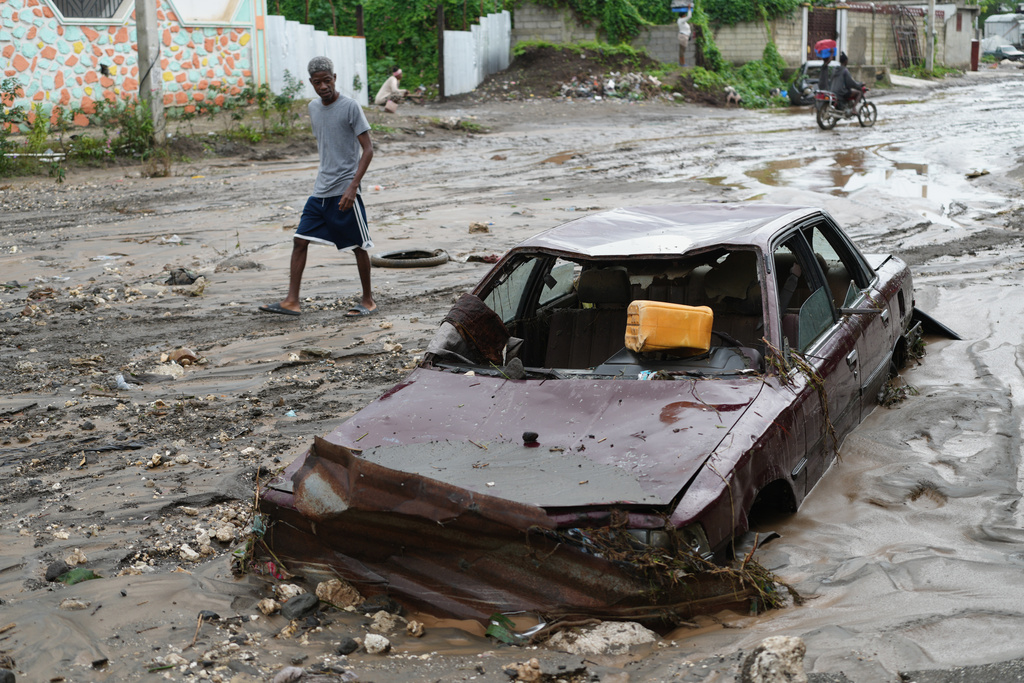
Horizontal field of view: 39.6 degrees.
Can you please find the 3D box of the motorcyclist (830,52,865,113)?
[{"bbox_3d":[7.334,-5.634,31.000,0.750,1.340,0.550,-9,13,-33],"label":"motorcyclist"}]

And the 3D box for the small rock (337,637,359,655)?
[{"bbox_3d":[-0.465,0.861,4.024,0.064,0.052,0.054,-3,11,-7],"label":"small rock"}]

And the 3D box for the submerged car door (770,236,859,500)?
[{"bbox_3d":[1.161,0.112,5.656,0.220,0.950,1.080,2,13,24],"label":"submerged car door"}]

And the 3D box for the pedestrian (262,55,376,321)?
[{"bbox_3d":[-1.279,-1.012,9.350,0.580,1.690,0.500,-13,15,-42],"label":"pedestrian"}]

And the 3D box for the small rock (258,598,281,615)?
[{"bbox_3d":[-0.738,0.808,4.330,0.067,0.047,0.060,-3,11,-10],"label":"small rock"}]

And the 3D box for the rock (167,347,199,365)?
[{"bbox_3d":[-1.849,0.082,8.007,0.169,0.094,0.135,-4,12,-13],"label":"rock"}]

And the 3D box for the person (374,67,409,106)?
[{"bbox_3d":[-2.838,-6.006,33.500,0.820,0.930,0.550,-4,12,-11],"label":"person"}]

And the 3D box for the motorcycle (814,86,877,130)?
[{"bbox_3d":[7.339,-5.149,31.300,1.900,1.020,0.720,-10,14,-34],"label":"motorcycle"}]

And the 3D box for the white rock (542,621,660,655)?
[{"bbox_3d":[0.255,0.839,4.021,0.314,0.085,0.188,-1,11,4],"label":"white rock"}]

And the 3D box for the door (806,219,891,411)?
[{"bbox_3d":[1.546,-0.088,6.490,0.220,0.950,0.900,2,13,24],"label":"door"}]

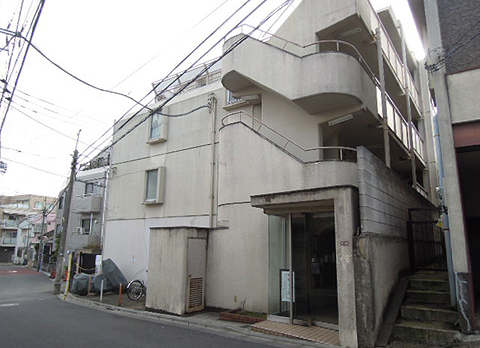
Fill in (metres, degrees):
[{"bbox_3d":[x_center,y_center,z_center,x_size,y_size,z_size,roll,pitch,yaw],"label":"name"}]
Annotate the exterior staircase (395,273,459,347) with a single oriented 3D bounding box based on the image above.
[{"bbox_3d":[3.271,2.242,5.759,0.850,0.900,2.000,-8,-15,35],"label":"exterior staircase"}]

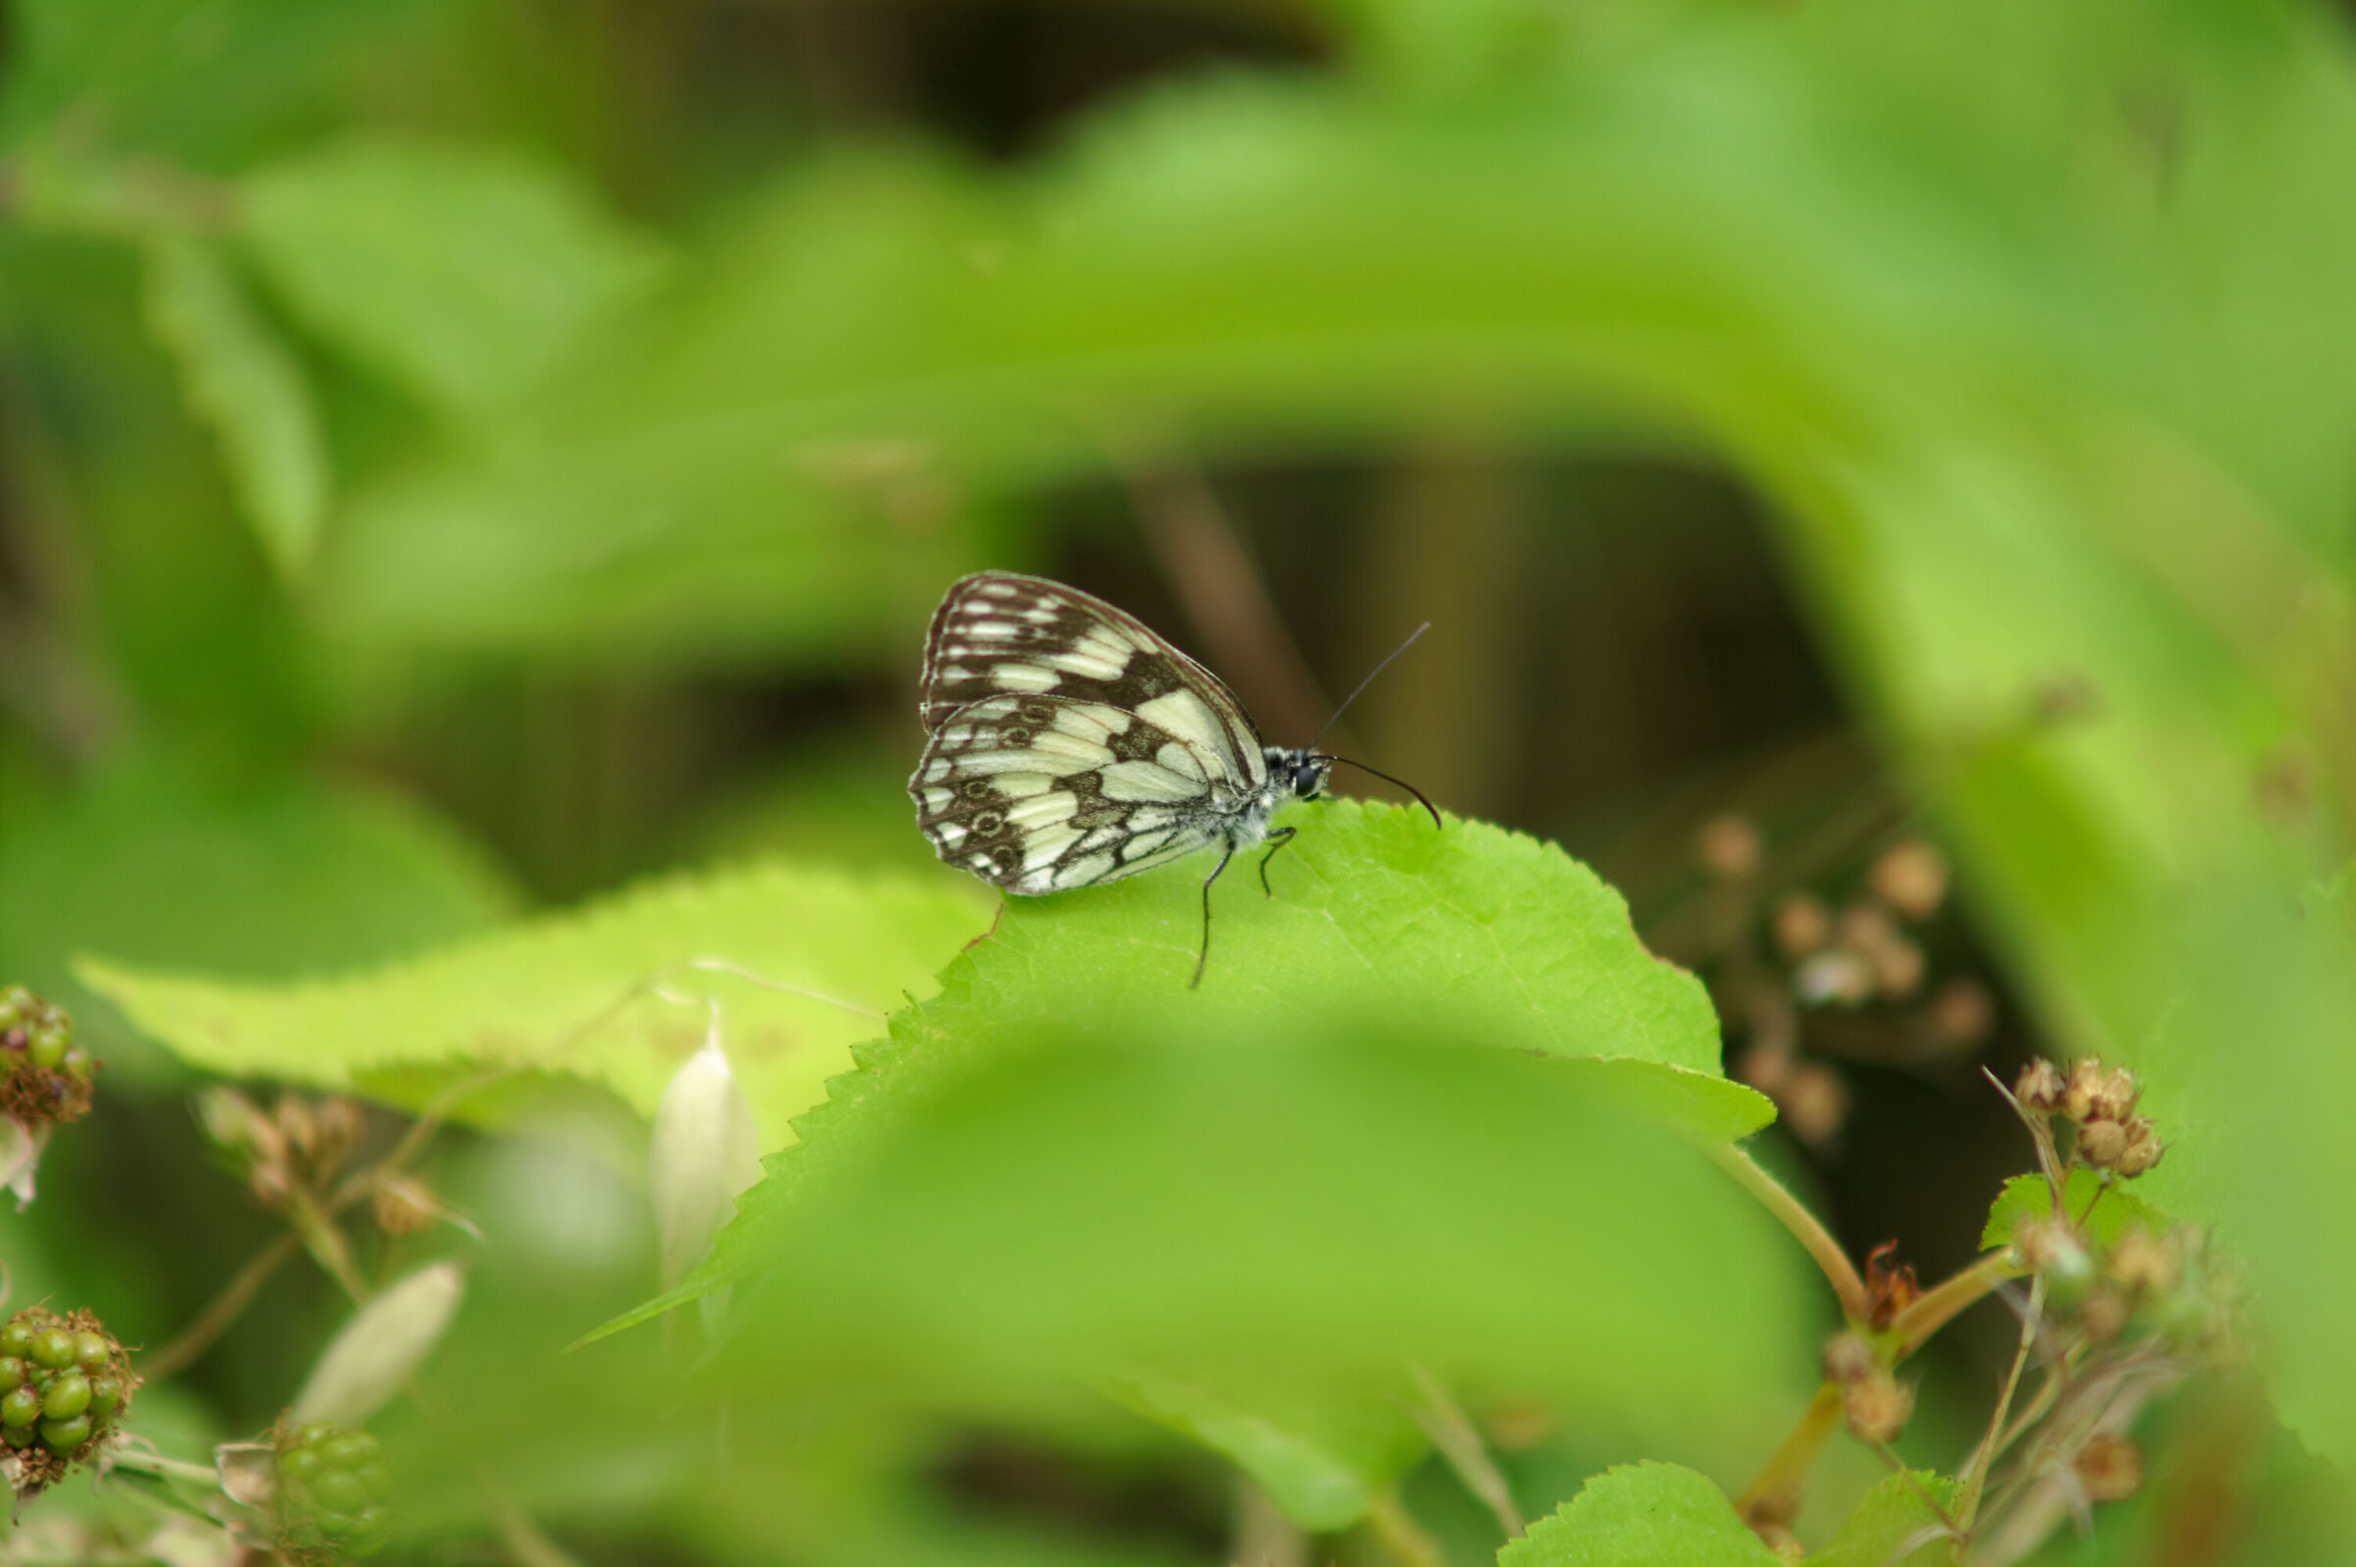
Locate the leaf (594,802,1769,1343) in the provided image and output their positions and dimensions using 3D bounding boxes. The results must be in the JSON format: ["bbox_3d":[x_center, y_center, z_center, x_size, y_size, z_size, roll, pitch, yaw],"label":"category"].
[{"bbox_3d":[0.000,0.019,1.340,0.076,0.019,0.045,-9,31,-1],"label":"leaf"}]

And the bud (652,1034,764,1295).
[{"bbox_3d":[-0.031,0.026,1.370,0.007,0.018,0.005,3,14,0],"label":"bud"}]

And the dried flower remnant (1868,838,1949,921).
[{"bbox_3d":[0.050,0.007,1.415,0.005,0.005,0.005,0,18,0],"label":"dried flower remnant"}]

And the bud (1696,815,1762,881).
[{"bbox_3d":[0.038,0.004,1.420,0.004,0.004,0.004,0,18,0],"label":"bud"}]

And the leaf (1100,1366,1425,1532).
[{"bbox_3d":[0.006,0.046,1.425,0.020,0.008,0.014,-4,15,-17],"label":"leaf"}]

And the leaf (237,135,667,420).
[{"bbox_3d":[-0.054,-0.038,1.540,0.030,0.007,0.025,9,41,2],"label":"leaf"}]

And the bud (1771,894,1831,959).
[{"bbox_3d":[0.044,0.010,1.460,0.004,0.004,0.004,0,14,0],"label":"bud"}]

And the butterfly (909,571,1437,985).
[{"bbox_3d":[0.000,0.000,1.410,0.035,0.025,0.012,-4,13,11],"label":"butterfly"}]

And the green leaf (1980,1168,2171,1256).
[{"bbox_3d":[0.059,0.028,1.350,0.013,0.005,0.010,0,28,0],"label":"green leaf"}]

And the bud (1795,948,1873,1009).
[{"bbox_3d":[0.045,0.013,1.410,0.005,0.004,0.004,0,18,0],"label":"bud"}]

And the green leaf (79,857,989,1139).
[{"bbox_3d":[-0.041,0.015,1.390,0.067,0.014,0.040,2,26,-1],"label":"green leaf"}]

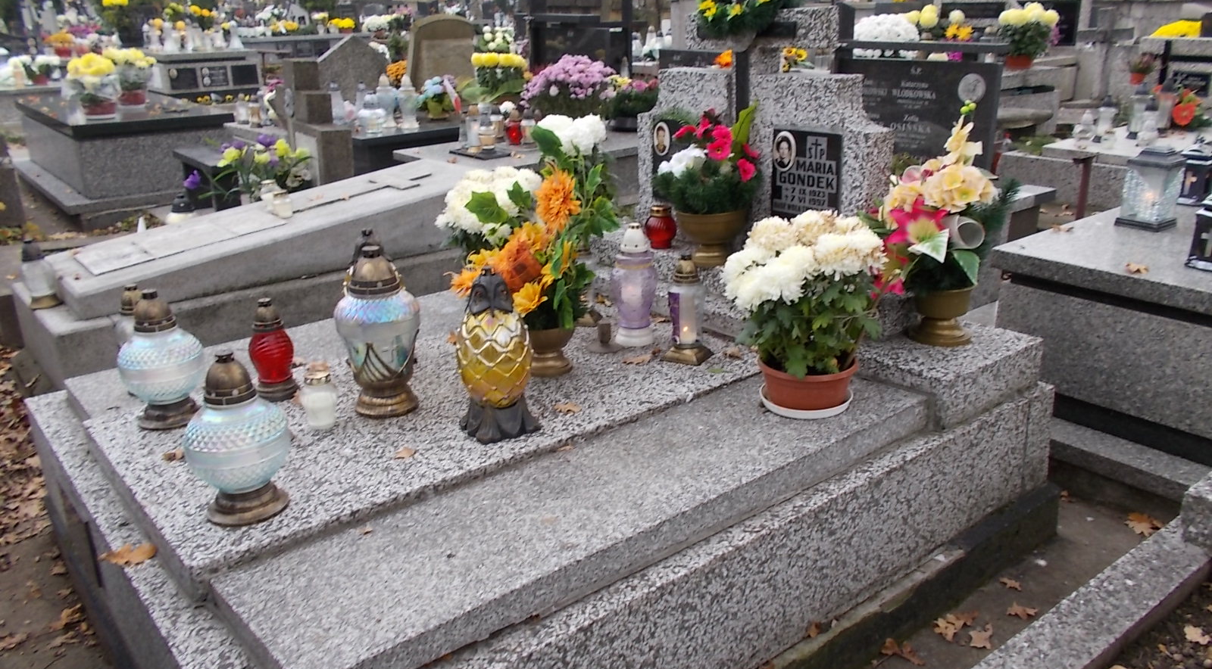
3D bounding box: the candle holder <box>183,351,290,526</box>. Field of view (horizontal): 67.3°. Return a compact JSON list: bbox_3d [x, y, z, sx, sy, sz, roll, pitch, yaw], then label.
[{"bbox_3d":[-0.676,0.190,1.671,0.197,0.303,0.197,-9,20,-23],"label":"candle holder"}]

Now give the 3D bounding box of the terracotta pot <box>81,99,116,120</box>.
[{"bbox_3d":[-3.311,-1.470,5.950,0.220,0.130,0.220,-16,24,-36],"label":"terracotta pot"}]

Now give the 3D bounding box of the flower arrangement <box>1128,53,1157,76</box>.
[{"bbox_3d":[3.771,-1.894,6.400,0.180,0.180,0.200,-16,24,-36],"label":"flower arrangement"}]

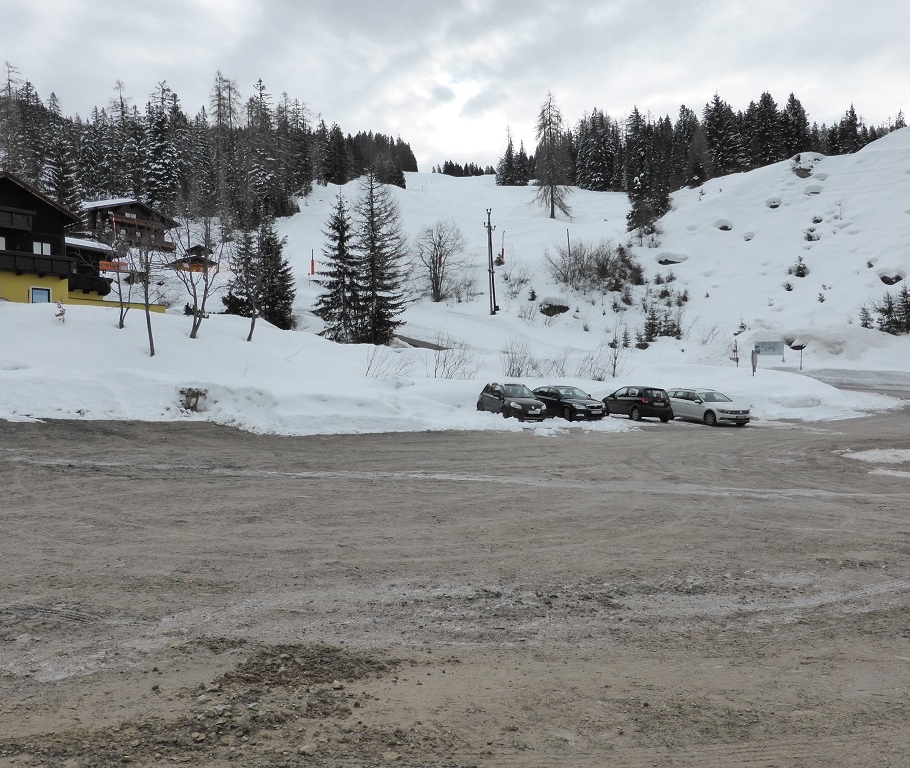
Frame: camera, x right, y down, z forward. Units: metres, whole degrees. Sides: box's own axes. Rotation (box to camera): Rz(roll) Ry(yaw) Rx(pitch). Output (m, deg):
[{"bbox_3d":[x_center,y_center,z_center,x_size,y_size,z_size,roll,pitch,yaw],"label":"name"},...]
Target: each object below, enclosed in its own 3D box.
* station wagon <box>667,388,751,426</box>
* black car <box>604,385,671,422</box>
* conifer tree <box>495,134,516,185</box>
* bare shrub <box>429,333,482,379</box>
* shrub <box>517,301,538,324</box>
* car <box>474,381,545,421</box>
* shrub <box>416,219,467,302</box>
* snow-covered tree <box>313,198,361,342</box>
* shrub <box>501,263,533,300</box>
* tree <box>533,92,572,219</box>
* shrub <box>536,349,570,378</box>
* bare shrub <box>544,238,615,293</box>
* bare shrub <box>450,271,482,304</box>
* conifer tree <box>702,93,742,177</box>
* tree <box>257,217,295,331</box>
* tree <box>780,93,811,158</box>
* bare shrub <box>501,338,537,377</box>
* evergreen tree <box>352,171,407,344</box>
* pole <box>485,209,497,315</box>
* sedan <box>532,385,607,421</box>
[{"bbox_3d":[10.880,1.020,32.700,1.830,1.500,4.770,0,1,-26],"label":"station wagon"},{"bbox_3d":[8.130,0.855,33.687,1.670,1.490,3.820,0,1,-23],"label":"black car"},{"bbox_3d":[13.316,-59.067,195.000,5.200,14.400,5.200,-1,0,0],"label":"conifer tree"},{"bbox_3d":[0.026,-1.432,38.500,2.500,2.300,2.500,0,1,0],"label":"bare shrub"},{"bbox_3d":[5.980,-5.898,61.000,1.650,1.950,1.500,-1,0,0],"label":"shrub"},{"bbox_3d":[2.470,0.800,31.986,1.755,1.600,4.140,0,1,-22],"label":"car"},{"bbox_3d":[-1.387,-12.692,76.000,5.200,8.600,5.200,0,1,0],"label":"shrub"},{"bbox_3d":[-8.825,-8.710,56.500,4.100,11.700,4.100,-1,0,0],"label":"snow-covered tree"},{"bbox_3d":[6.339,-10.396,75.000,3.100,3.600,2.700,-1,0,0],"label":"shrub"},{"bbox_3d":[16.964,-40.257,130.000,6.300,22.000,6.300,0,1,0],"label":"tree"},{"bbox_3d":[5.406,-1.109,41.000,1.850,1.650,1.600,-1,0,0],"label":"shrub"},{"bbox_3d":[12.795,-12.178,76.000,7.200,5.300,5.200,-1,0,0],"label":"bare shrub"},{"bbox_3d":[1.022,-9.396,72.000,3.000,3.200,2.700,-1,0,0],"label":"bare shrub"},{"bbox_3d":[50.453,-46.686,140.000,6.500,17.000,6.500,0,1,0],"label":"conifer tree"},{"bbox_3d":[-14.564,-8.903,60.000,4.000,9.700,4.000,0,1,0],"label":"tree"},{"bbox_3d":[56.174,-42.481,122.000,5.200,11.300,5.200,-1,0,0],"label":"tree"},{"bbox_3d":[3.576,-1.469,41.000,1.900,2.100,1.900,0,1,0],"label":"bare shrub"},{"bbox_3d":[-6.078,-9.882,58.000,4.600,13.500,4.600,0,1,0],"label":"evergreen tree"},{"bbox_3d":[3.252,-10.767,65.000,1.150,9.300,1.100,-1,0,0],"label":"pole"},{"bbox_3d":[4.900,0.850,33.387,1.770,1.460,4.570,-1,1,-27],"label":"sedan"}]

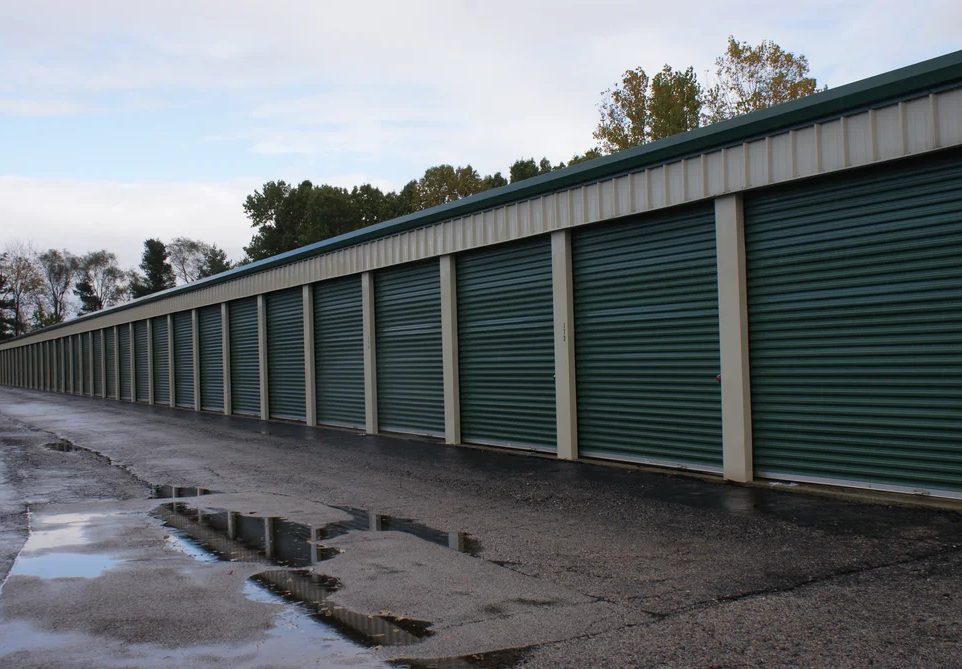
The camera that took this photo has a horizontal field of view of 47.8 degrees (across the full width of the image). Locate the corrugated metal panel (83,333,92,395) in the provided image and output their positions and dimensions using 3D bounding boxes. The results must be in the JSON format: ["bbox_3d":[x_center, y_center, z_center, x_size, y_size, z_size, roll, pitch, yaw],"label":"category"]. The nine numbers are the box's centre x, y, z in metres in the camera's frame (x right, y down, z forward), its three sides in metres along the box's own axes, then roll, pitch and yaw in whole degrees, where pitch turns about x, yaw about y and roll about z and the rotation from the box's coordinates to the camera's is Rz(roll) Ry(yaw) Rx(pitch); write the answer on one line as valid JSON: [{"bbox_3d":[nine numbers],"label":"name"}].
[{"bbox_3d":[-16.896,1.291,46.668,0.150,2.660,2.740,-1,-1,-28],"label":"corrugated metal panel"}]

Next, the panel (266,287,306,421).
[{"bbox_3d":[-3.979,0.427,22.469,0.080,2.650,2.730,-1,-1,-28],"label":"panel"}]

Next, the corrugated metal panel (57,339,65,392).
[{"bbox_3d":[-21.218,1.573,54.721,0.120,2.660,2.740,-1,-1,-28],"label":"corrugated metal panel"}]

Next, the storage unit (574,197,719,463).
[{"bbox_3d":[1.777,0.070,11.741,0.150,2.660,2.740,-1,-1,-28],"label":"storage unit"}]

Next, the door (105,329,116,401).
[{"bbox_3d":[-14.036,1.103,41.287,0.120,2.660,2.740,-1,-1,-28],"label":"door"}]

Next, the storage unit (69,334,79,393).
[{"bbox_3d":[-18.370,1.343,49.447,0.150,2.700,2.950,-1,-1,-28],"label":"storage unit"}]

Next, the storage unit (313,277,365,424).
[{"bbox_3d":[-2.546,0.352,19.794,0.120,2.660,2.740,-1,-1,-28],"label":"storage unit"}]

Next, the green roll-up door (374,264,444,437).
[{"bbox_3d":[-1.105,0.239,17.096,0.080,2.650,2.730,-1,-1,-28],"label":"green roll-up door"}]

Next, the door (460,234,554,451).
[{"bbox_3d":[0.349,0.145,14.419,0.120,2.650,2.730,-1,-1,-28],"label":"door"}]

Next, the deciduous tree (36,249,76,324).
[{"bbox_3d":[-44.527,-2.375,113.903,4.415,13.339,4.415,-1,-1,-21],"label":"deciduous tree"}]

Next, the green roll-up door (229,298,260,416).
[{"bbox_3d":[-5.416,0.521,25.155,0.080,2.650,2.730,-1,-1,-28],"label":"green roll-up door"}]

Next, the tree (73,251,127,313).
[{"bbox_3d":[-39.206,-2.289,111.908,5.639,12.782,5.639,-1,-1,-19],"label":"tree"}]

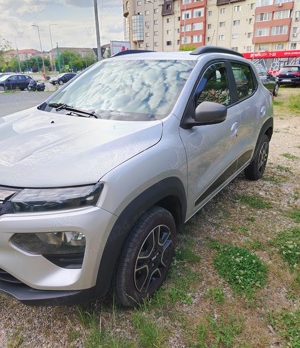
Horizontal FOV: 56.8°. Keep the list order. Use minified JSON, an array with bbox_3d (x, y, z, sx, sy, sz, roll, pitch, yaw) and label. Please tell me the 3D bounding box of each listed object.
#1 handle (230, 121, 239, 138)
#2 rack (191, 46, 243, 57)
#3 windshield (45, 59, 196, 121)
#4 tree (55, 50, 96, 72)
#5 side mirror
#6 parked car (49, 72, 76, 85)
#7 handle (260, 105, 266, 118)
[{"bbox_3d":[0.732,-0.383,2.411,0.045,0.110,0.165,13,25,33],"label":"handle"},{"bbox_3d":[0.667,-1.114,2.551,0.080,0.090,1.280,13,25,33],"label":"rack"},{"bbox_3d":[-0.250,-0.713,2.191,1.220,0.110,0.800,13,54,33],"label":"windshield"},{"bbox_3d":[-19.344,-29.080,72.000,10.000,5.600,8.000,-6,21,-13],"label":"tree"},{"bbox_3d":[0.358,-0.385,1.795,0.230,0.180,0.200,13,25,33],"label":"side mirror"},{"bbox_3d":[-9.665,-11.477,33.500,1.750,1.460,4.200,19,28,41],"label":"parked car"},{"bbox_3d":[1.256,-0.687,3.091,0.045,0.110,0.165,13,25,33],"label":"handle"}]

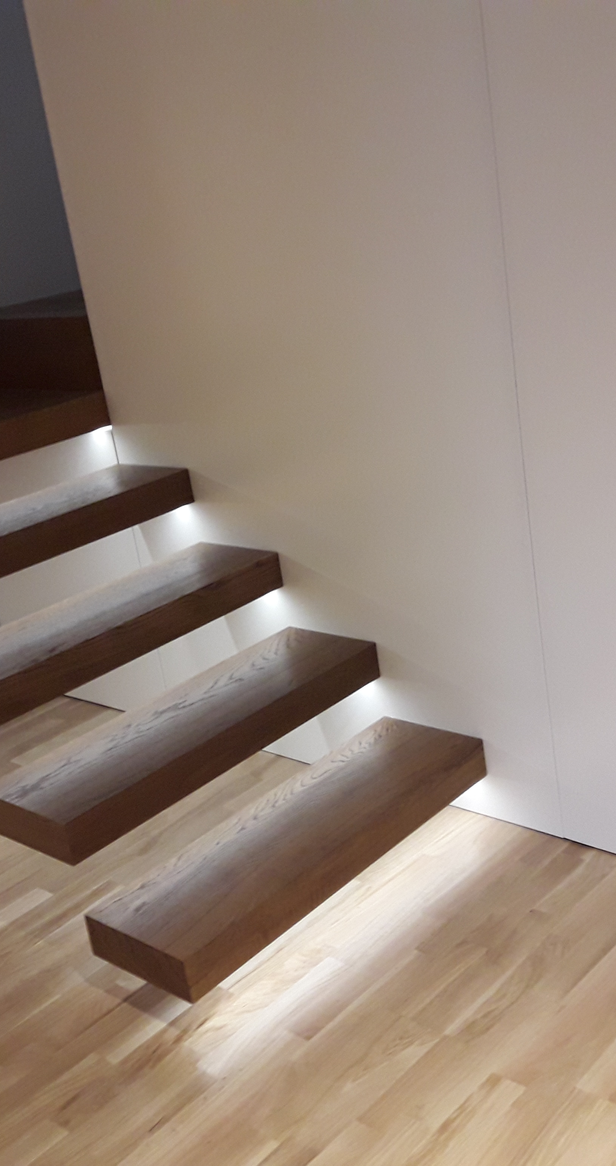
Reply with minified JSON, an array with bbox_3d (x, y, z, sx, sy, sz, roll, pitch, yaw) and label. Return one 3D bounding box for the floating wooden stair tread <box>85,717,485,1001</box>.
[{"bbox_3d":[-0.008,0.517,2.533,0.269,0.084,0.895,9,25,42],"label":"floating wooden stair tread"}]

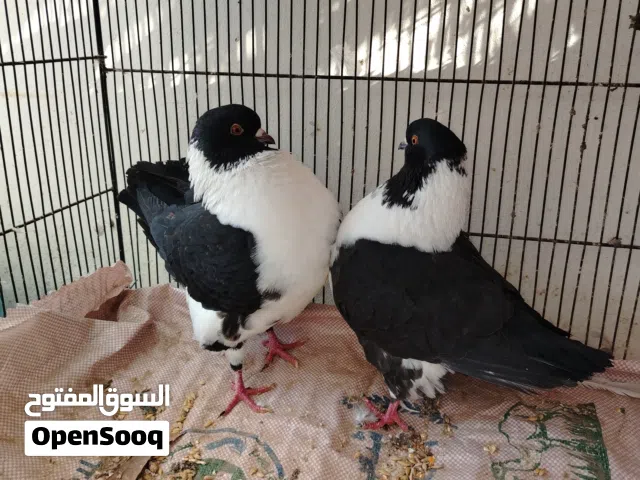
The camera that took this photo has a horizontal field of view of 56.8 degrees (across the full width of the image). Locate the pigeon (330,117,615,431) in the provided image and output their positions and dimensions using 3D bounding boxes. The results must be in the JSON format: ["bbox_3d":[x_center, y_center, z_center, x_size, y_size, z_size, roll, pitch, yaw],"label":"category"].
[{"bbox_3d":[0.145,0.037,0.604,0.290,0.310,0.145,7,19,18],"label":"pigeon"}]

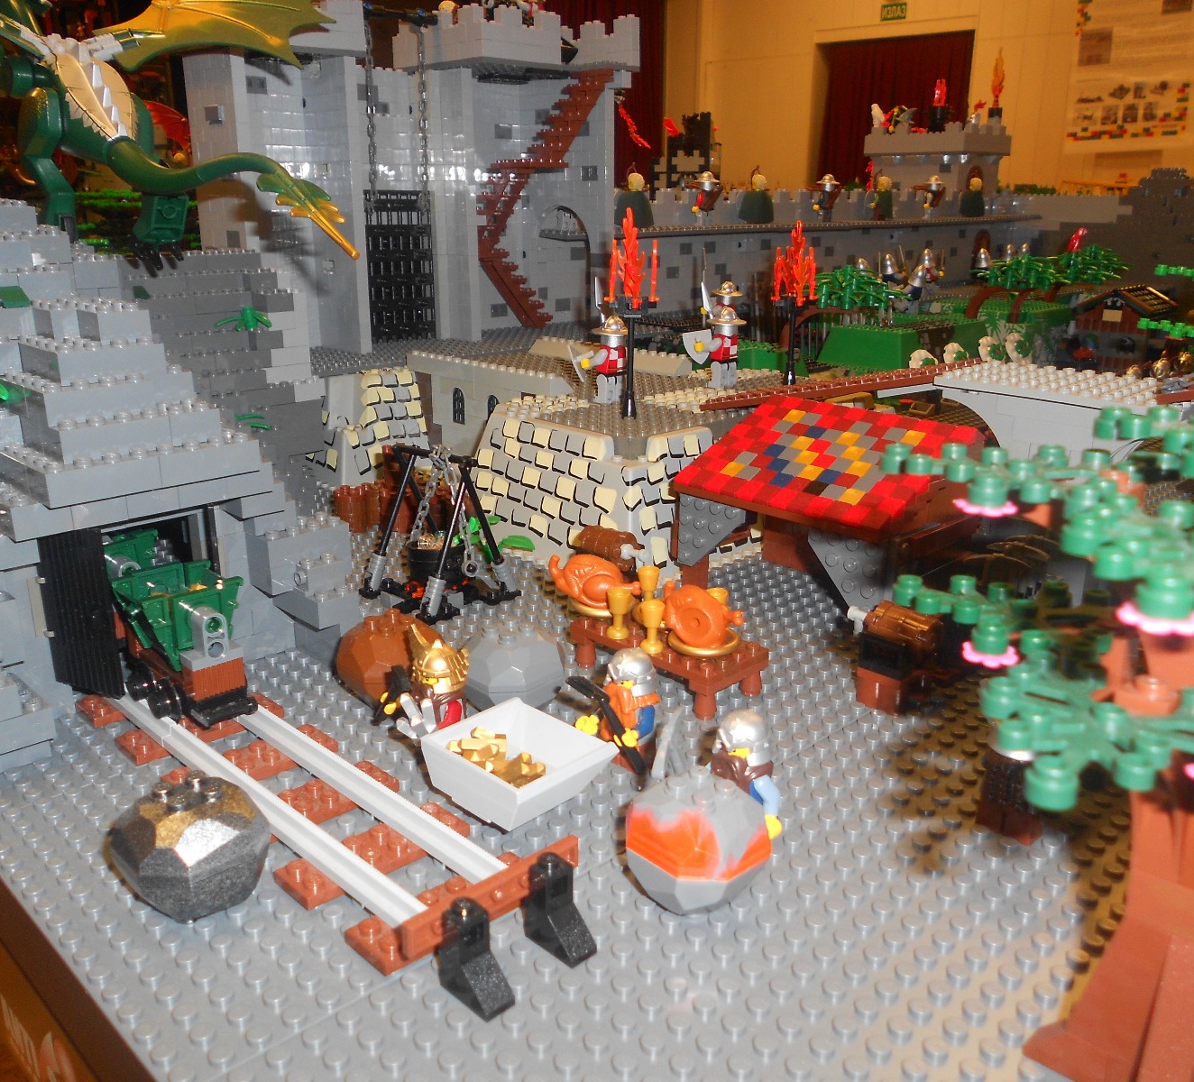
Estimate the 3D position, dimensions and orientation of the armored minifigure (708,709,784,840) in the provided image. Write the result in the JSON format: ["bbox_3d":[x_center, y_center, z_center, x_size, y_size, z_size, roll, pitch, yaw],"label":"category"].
[{"bbox_3d":[0.038,0.062,0.284,0.017,0.036,0.024,-16,24,-42],"label":"armored minifigure"}]

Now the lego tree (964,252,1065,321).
[{"bbox_3d":[0.366,-0.224,0.950,0.068,0.053,0.068,-16,24,-42],"label":"lego tree"}]

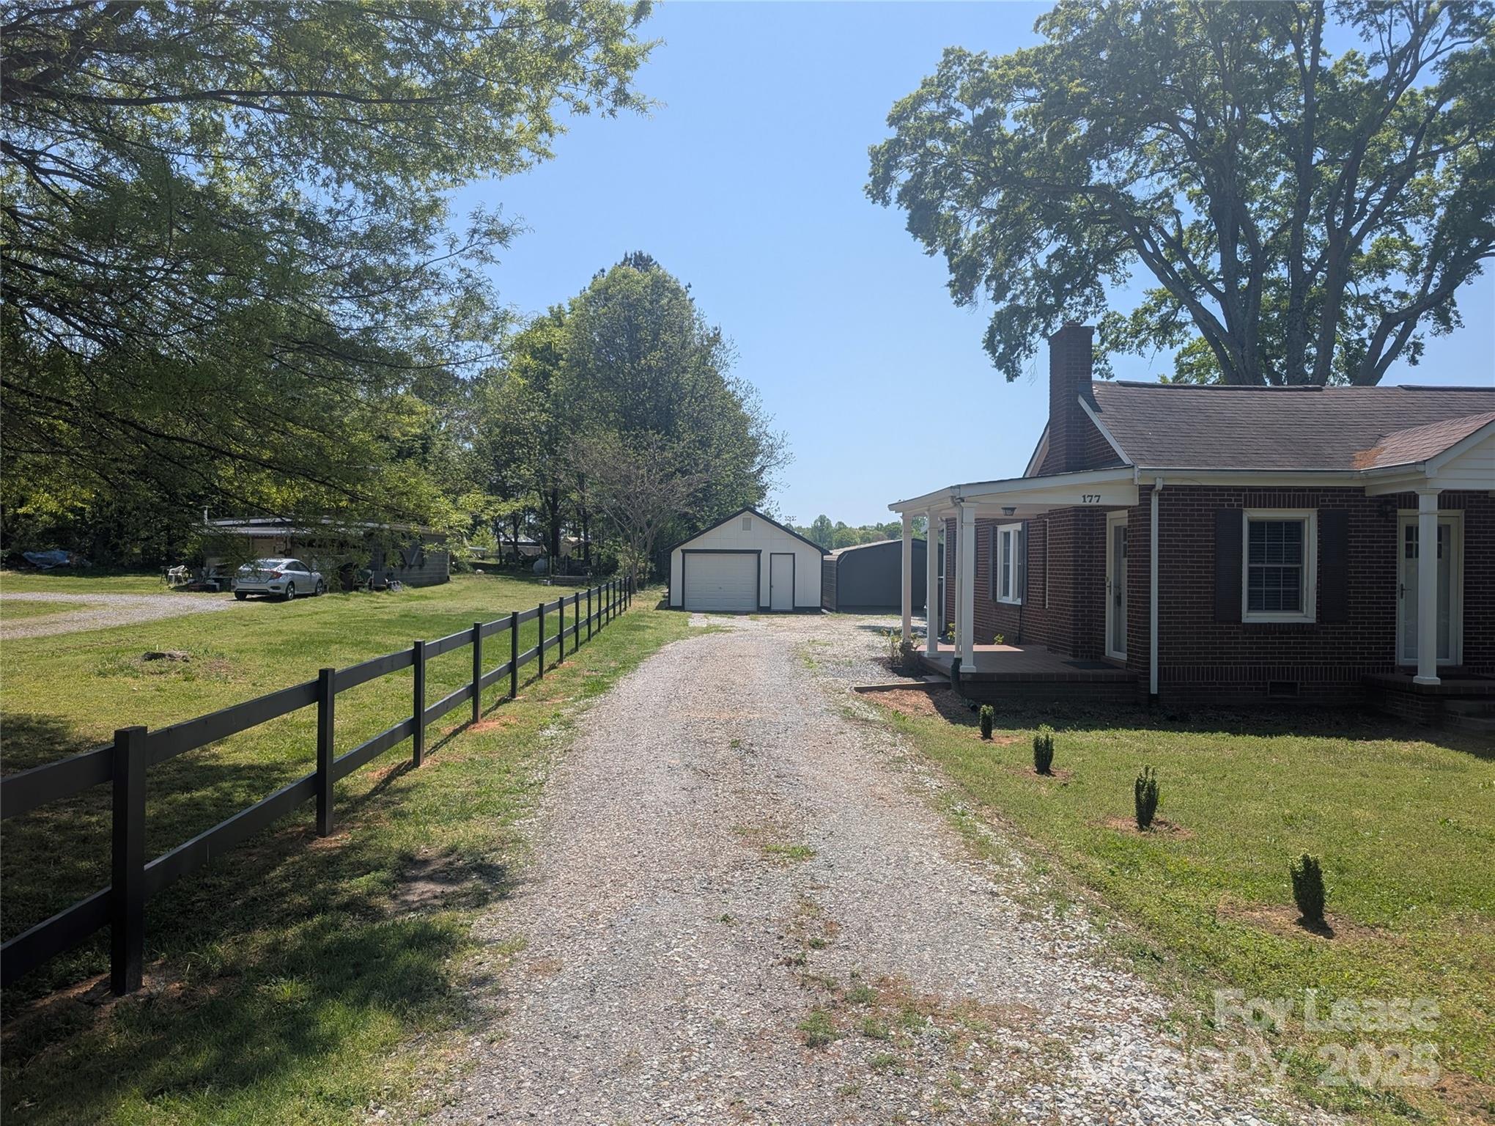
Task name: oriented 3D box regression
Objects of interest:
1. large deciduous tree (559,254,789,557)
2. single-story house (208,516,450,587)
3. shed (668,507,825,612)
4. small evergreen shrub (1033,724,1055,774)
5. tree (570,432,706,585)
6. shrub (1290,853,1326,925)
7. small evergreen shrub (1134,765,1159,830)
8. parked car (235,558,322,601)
[{"bbox_3d":[-4.100,-7.900,57.000,12.300,18.000,11.800,0,0,0],"label":"large deciduous tree"},{"bbox_3d":[-18.500,-0.340,47.300,6.900,2.950,12.400,0,0,-3],"label":"single-story house"},{"bbox_3d":[-0.170,-0.140,42.000,5.950,3.900,6.800,0,0,-3],"label":"shed"},{"bbox_3d":[2.544,1.601,8.920,0.175,0.410,0.175,0,0,0],"label":"small evergreen shrub"},{"bbox_3d":[-4.787,-2.227,45.500,5.800,7.000,5.600,0,0,0],"label":"tree"},{"bbox_3d":[2.835,1.642,5.250,0.180,0.355,0.180,0,0,0],"label":"shrub"},{"bbox_3d":[2.716,1.595,7.070,0.165,0.430,0.165,0,0,0],"label":"small evergreen shrub"},{"bbox_3d":[-16.760,0.550,37.430,1.800,1.420,4.630,0,0,-3],"label":"parked car"}]

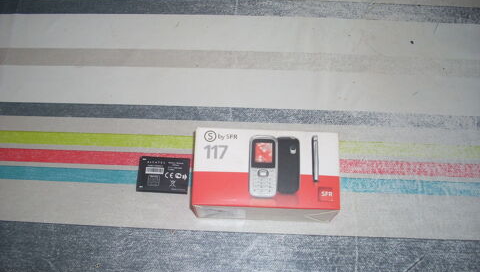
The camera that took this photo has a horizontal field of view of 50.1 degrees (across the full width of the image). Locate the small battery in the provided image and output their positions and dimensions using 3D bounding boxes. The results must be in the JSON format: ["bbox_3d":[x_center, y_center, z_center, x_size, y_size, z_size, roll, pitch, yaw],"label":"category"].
[{"bbox_3d":[-0.074,0.039,0.504,0.050,0.005,0.035,3,71,1],"label":"small battery"}]

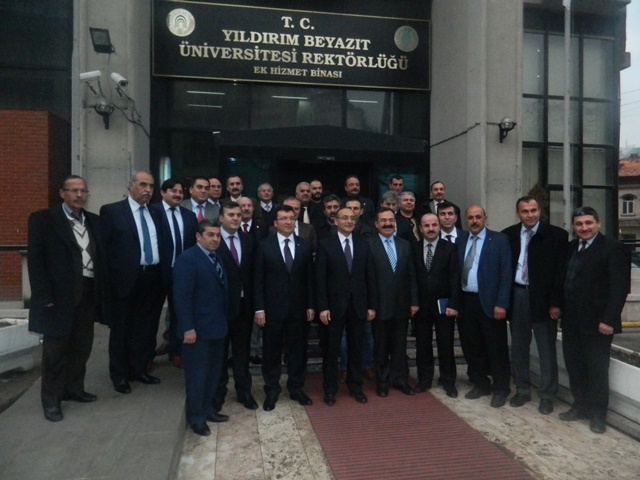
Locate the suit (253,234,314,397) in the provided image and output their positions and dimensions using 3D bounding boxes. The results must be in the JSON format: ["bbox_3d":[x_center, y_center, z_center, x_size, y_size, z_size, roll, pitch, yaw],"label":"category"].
[{"bbox_3d":[-0.328,0.678,4.173,0.550,1.460,0.330,0,2,-7],"label":"suit"}]

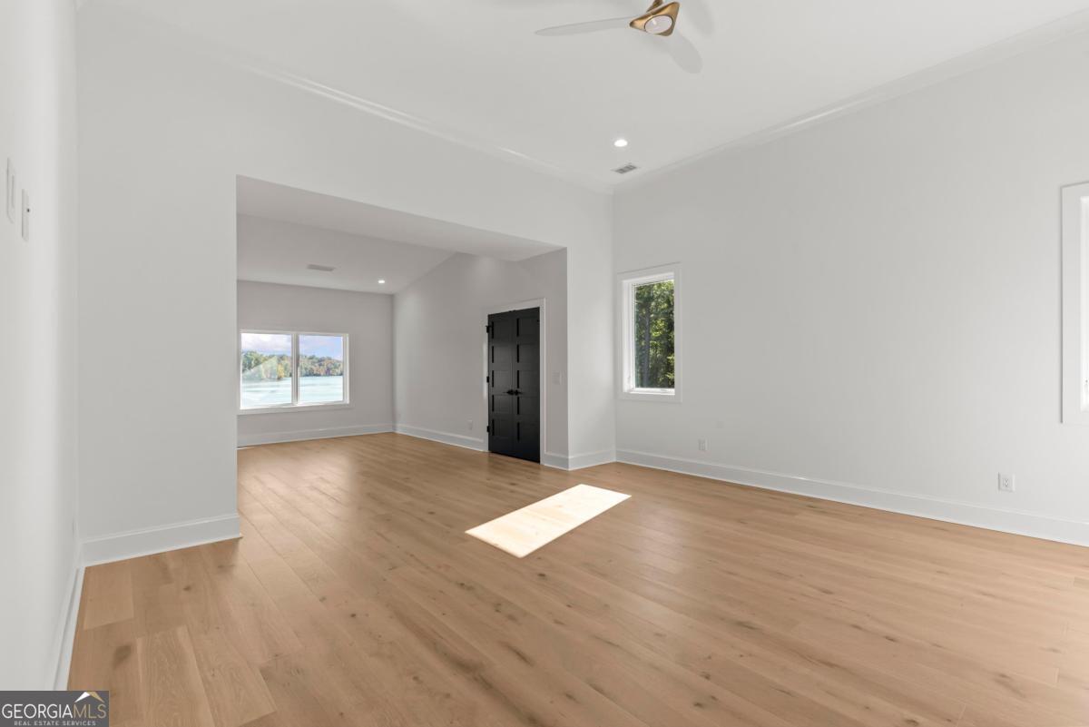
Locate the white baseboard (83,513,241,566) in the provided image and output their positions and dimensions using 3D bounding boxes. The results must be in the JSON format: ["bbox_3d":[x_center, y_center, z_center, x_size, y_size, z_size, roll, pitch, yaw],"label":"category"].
[{"bbox_3d":[-2.591,1.202,3.328,0.862,0.181,0.028,0,-1,-42],"label":"white baseboard"}]

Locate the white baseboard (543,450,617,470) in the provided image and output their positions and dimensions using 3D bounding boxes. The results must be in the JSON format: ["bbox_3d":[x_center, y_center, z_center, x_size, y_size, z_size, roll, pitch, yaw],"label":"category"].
[{"bbox_3d":[0.456,1.221,6.318,0.848,0.174,0.503,0,-1,-42],"label":"white baseboard"}]

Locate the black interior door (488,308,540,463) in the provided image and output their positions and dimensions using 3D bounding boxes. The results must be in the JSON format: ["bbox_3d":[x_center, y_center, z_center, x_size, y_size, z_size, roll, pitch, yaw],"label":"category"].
[{"bbox_3d":[-0.444,0.292,6.803,0.049,2.050,1.165,0,-1,-42],"label":"black interior door"}]

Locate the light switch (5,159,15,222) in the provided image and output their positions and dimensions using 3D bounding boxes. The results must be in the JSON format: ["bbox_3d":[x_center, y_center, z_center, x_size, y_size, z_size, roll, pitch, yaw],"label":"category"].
[{"bbox_3d":[-1.114,-0.352,1.008,0.007,0.121,0.074,0,-1,-42],"label":"light switch"}]

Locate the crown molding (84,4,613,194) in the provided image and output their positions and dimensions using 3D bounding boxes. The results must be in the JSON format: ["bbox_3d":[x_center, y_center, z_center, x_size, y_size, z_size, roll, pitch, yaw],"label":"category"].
[{"bbox_3d":[-0.997,-2.269,4.753,5.155,0.093,0.086,0,-1,-42],"label":"crown molding"}]

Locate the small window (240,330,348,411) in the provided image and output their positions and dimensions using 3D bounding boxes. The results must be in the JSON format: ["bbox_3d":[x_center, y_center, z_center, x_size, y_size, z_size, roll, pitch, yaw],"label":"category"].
[{"bbox_3d":[-4.331,0.115,8.471,1.725,1.294,0.099,0,-1,-42],"label":"small window"}]

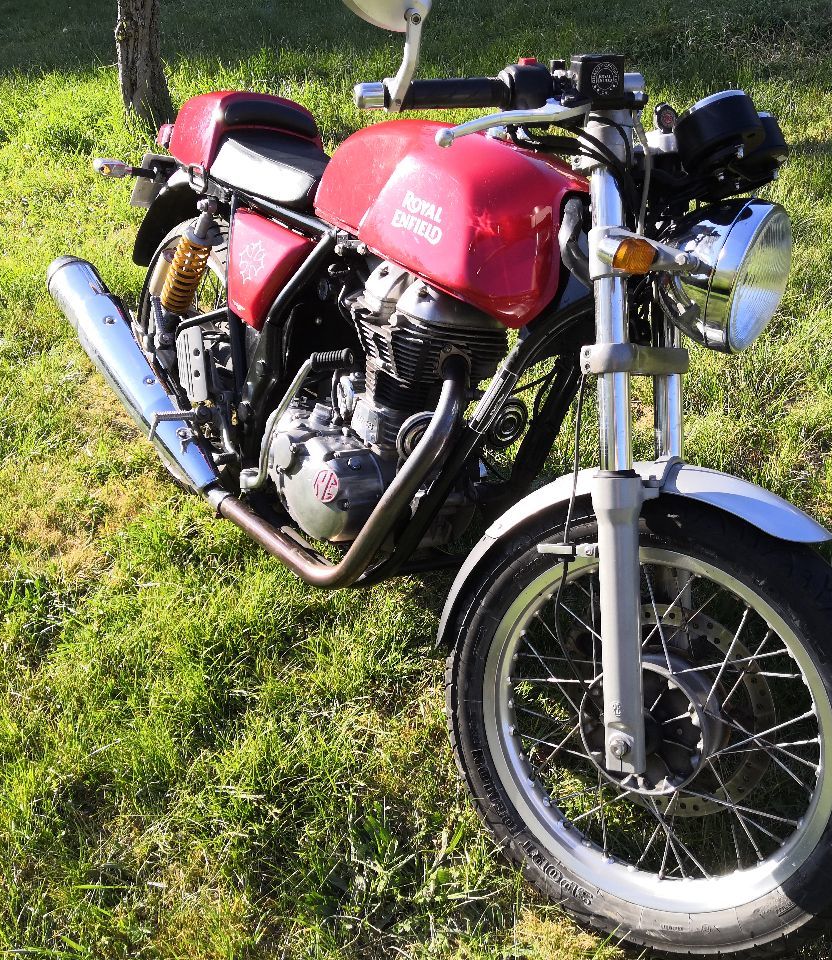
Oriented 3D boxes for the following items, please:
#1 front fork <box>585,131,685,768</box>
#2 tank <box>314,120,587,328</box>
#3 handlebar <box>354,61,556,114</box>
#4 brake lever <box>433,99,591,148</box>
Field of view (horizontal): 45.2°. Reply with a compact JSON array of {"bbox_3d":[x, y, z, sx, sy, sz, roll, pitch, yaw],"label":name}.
[{"bbox_3d":[0.301,-0.040,1.322,0.085,0.820,0.250,0,5,33],"label":"front fork"},{"bbox_3d":[0.087,-0.422,1.531,0.310,0.240,0.630,-5,30,-38],"label":"tank"},{"bbox_3d":[0.052,-0.441,1.124,0.260,0.060,0.060,-11,34,-22],"label":"handlebar"},{"bbox_3d":[0.115,-0.392,1.081,0.195,0.032,0.042,-19,37,-24],"label":"brake lever"}]

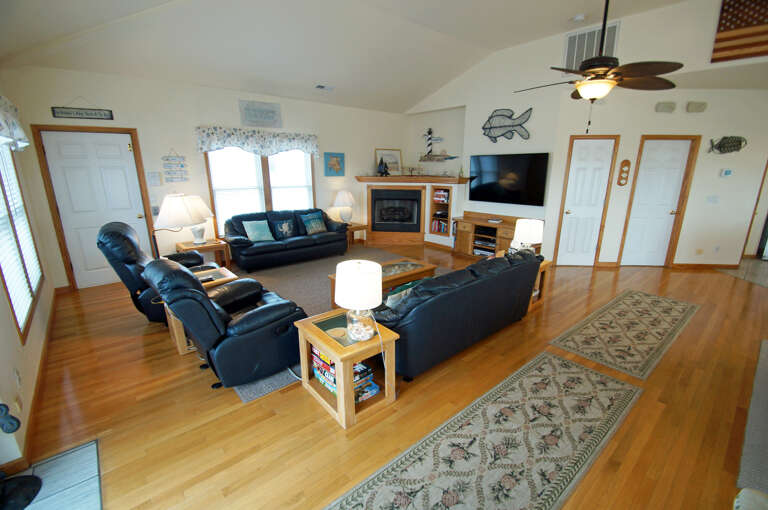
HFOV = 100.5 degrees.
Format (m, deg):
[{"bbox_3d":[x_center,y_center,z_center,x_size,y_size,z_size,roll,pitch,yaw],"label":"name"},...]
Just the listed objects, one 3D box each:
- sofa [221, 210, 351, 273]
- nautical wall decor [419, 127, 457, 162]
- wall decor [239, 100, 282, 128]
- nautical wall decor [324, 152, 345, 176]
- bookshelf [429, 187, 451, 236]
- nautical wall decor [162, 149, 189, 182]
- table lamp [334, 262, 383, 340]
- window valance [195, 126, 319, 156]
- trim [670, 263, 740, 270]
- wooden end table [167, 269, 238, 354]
[{"bbox_3d":[-1.698,-0.347,5.836,1.980,0.860,0.920,-11,17,-38],"label":"sofa"},{"bbox_3d":[1.168,-2.449,7.105,0.120,0.700,1.050,-11,17,-38],"label":"nautical wall decor"},{"bbox_3d":[-2.068,-2.364,5.398,0.690,0.400,0.030,-11,17,-37],"label":"wall decor"},{"bbox_3d":[-1.034,-1.898,6.704,0.485,0.465,0.035,-11,17,-38],"label":"nautical wall decor"},{"bbox_3d":[1.306,-0.953,6.945,0.260,1.040,0.600,-11,18,-37],"label":"bookshelf"},{"bbox_3d":[-3.129,-1.343,4.796,0.310,0.470,0.025,-11,17,-37],"label":"nautical wall decor"},{"bbox_3d":[-0.149,0.288,2.016,0.300,0.490,0.300,0,14,0],"label":"table lamp"},{"bbox_3d":[-2.034,-1.899,5.493,2.020,0.400,0.100,-11,17,-37],"label":"window valance"},{"bbox_3d":[5.287,0.195,5.247,1.105,0.085,0.020,0,14,1],"label":"trim"},{"bbox_3d":[-1.731,0.498,3.066,0.490,0.520,0.600,13,19,43],"label":"wooden end table"}]

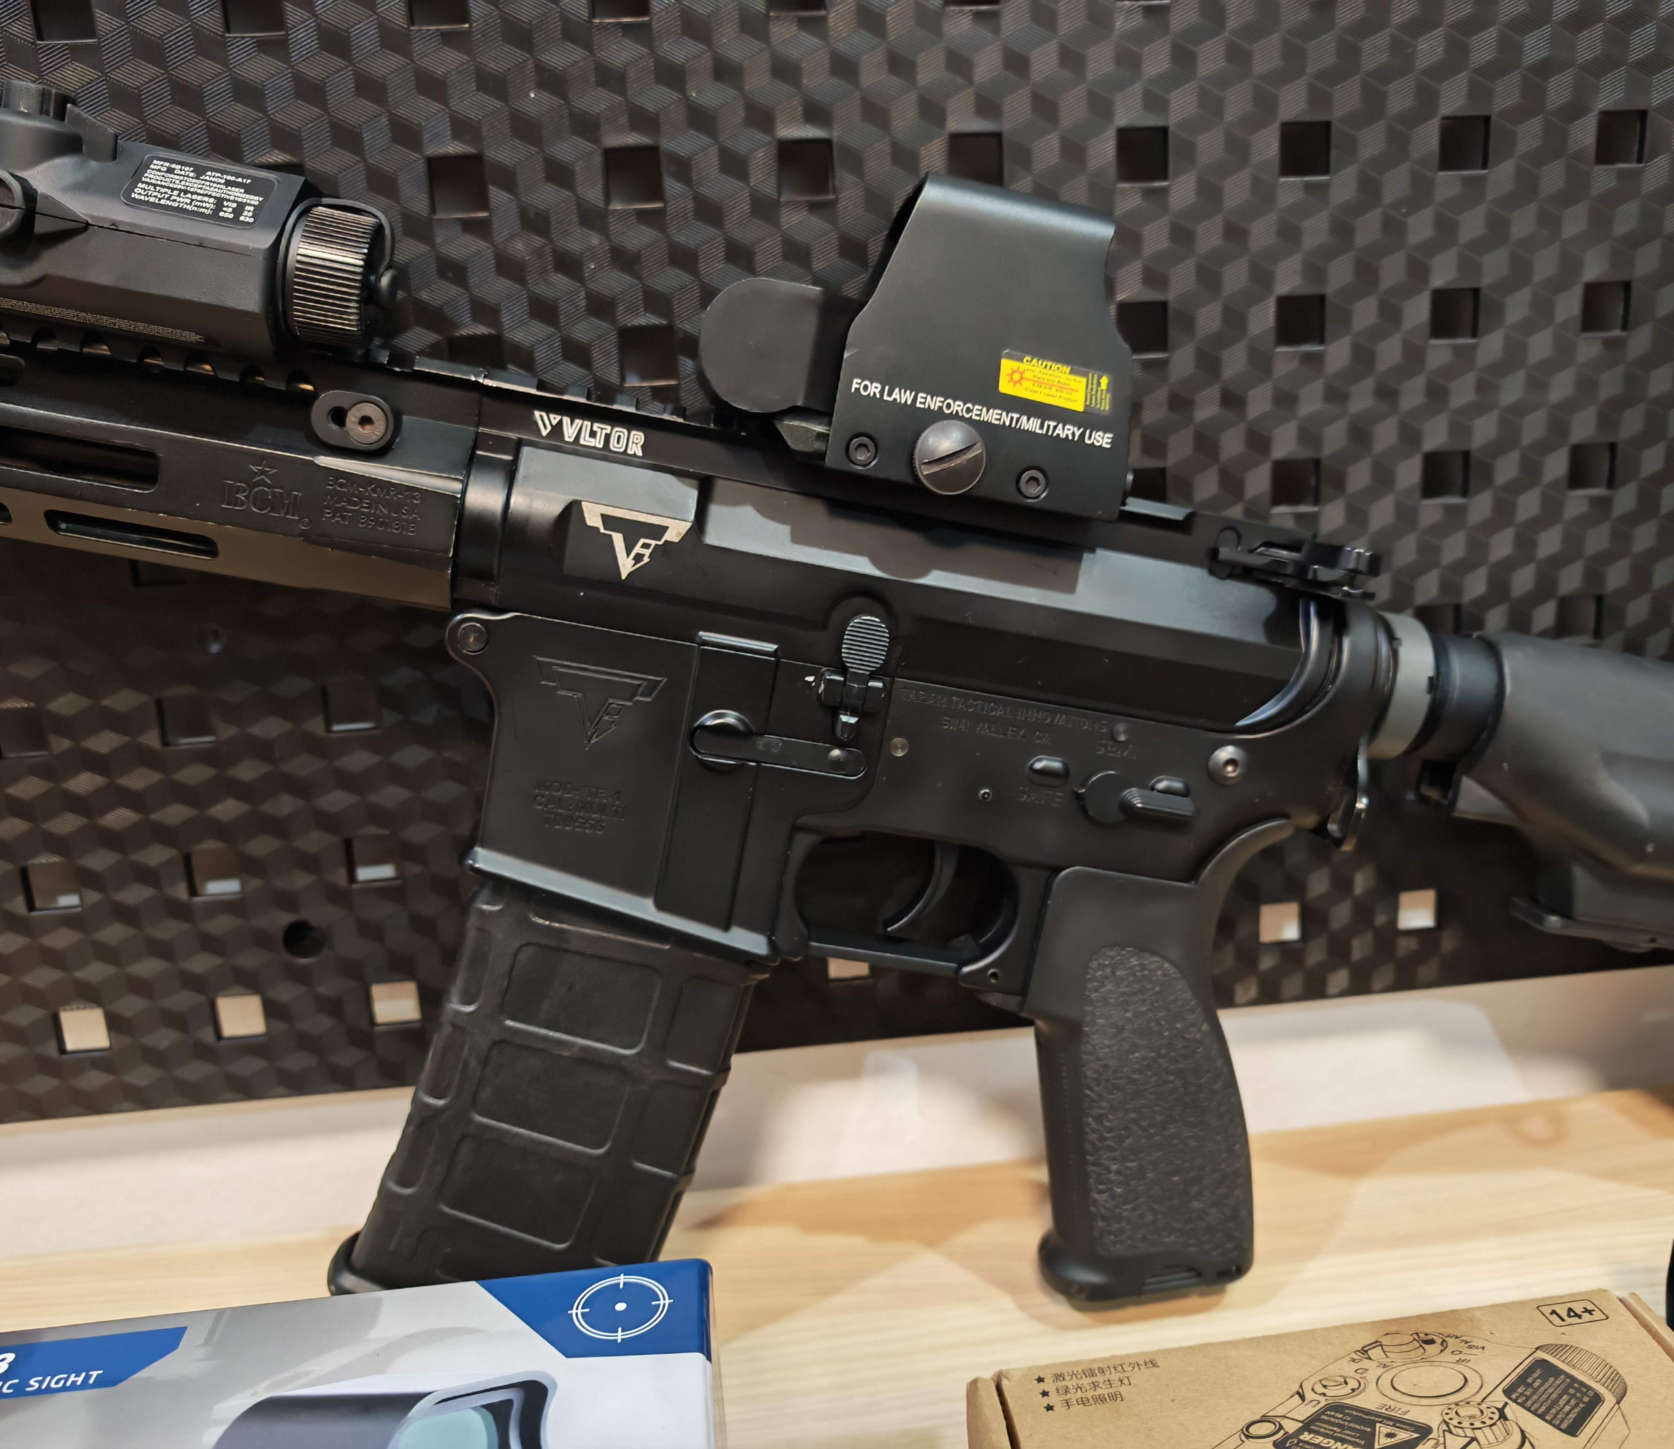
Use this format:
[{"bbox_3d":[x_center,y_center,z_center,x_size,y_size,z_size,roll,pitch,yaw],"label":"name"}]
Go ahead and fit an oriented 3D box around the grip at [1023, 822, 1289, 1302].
[{"bbox_3d":[0.074,0.081,0.326,0.064,0.120,0.031,1,15,-5],"label":"grip"}]

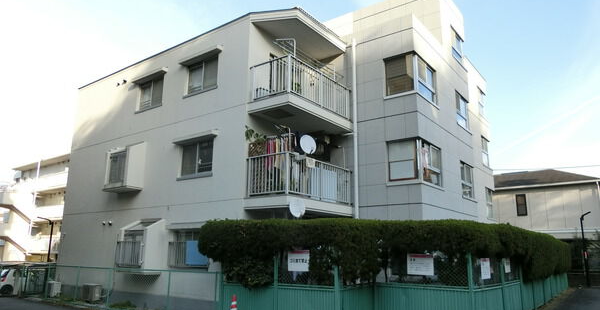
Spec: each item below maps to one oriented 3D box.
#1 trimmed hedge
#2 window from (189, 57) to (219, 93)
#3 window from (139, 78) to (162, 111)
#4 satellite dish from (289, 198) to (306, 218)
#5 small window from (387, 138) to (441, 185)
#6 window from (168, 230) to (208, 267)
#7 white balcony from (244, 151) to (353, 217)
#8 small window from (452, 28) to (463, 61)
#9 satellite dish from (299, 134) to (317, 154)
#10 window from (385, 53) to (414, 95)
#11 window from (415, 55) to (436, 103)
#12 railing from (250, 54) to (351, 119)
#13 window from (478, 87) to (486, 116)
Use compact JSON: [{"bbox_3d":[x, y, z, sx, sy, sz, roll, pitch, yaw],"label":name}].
[{"bbox_3d":[4.952,3.460,14.920,6.250,1.510,16.550,-9,-16,36],"label":"trimmed hedge"},{"bbox_3d":[-3.051,-2.479,13.650,1.419,1.044,0.120,-9,-16,36],"label":"window"},{"bbox_3d":[-5.477,-2.241,16.124,1.440,1.130,0.150,-9,-16,36],"label":"window"},{"bbox_3d":[-0.062,1.325,10.734,0.460,0.510,0.260,4,-13,-15],"label":"satellite dish"},{"bbox_3d":[3.727,0.358,14.055,1.080,1.300,1.850,-9,-16,36],"label":"small window"},{"bbox_3d":[-3.334,2.867,13.161,1.750,1.150,0.250,-9,-16,36],"label":"window"},{"bbox_3d":[0.121,1.042,13.150,1.550,1.470,3.430,-9,-16,36],"label":"white balcony"},{"bbox_3d":[6.587,-4.453,18.152,0.150,1.320,1.650,-9,-16,36],"label":"small window"},{"bbox_3d":[0.223,-0.284,12.090,0.450,0.510,0.300,9,-15,-33],"label":"satellite dish"},{"bbox_3d":[3.066,-2.462,13.277,0.935,1.278,0.120,-9,-16,36],"label":"window"},{"bbox_3d":[4.177,-2.453,14.431,0.150,1.280,1.670,-9,-16,36],"label":"window"},{"bbox_3d":[0.118,-1.770,13.052,1.486,1.027,3.173,-9,-16,36],"label":"railing"},{"bbox_3d":[9.875,-2.697,23.369,0.120,1.545,1.670,-9,-16,36],"label":"window"}]

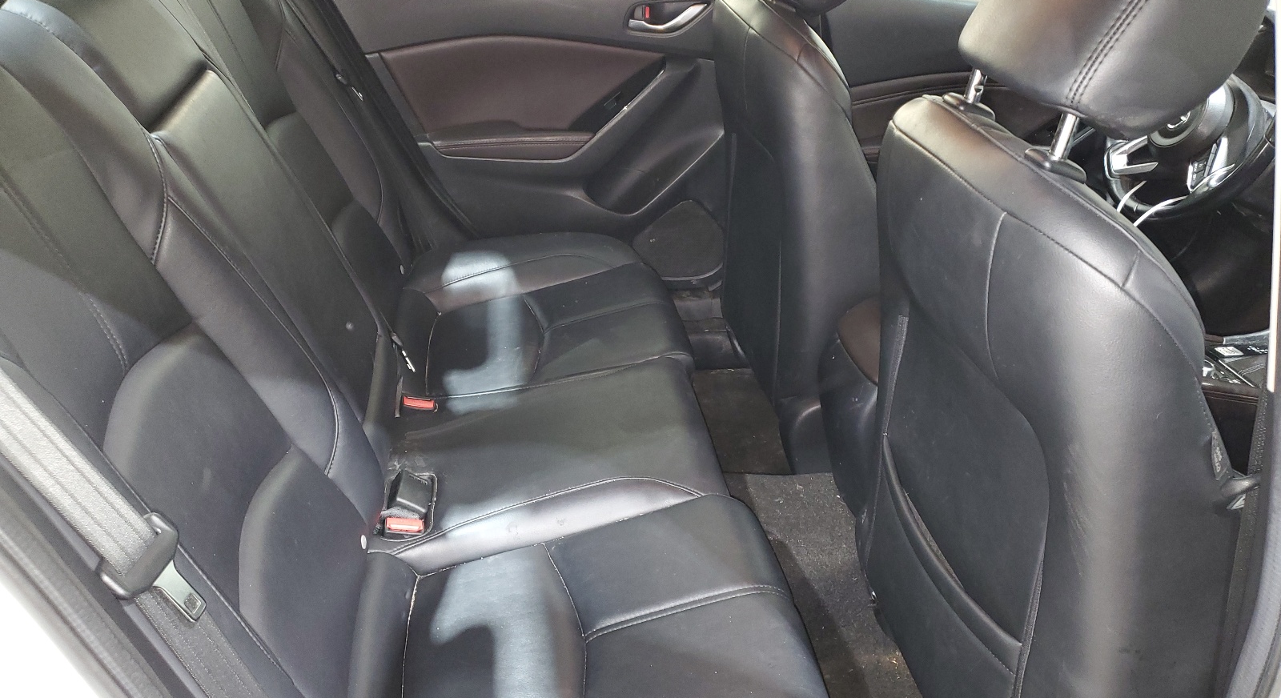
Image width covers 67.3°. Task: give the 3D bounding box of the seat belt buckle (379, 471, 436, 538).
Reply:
[{"bbox_3d":[-0.306,0.211,1.280,0.060,0.055,0.072,-1,31,-10],"label":"seat belt buckle"}]

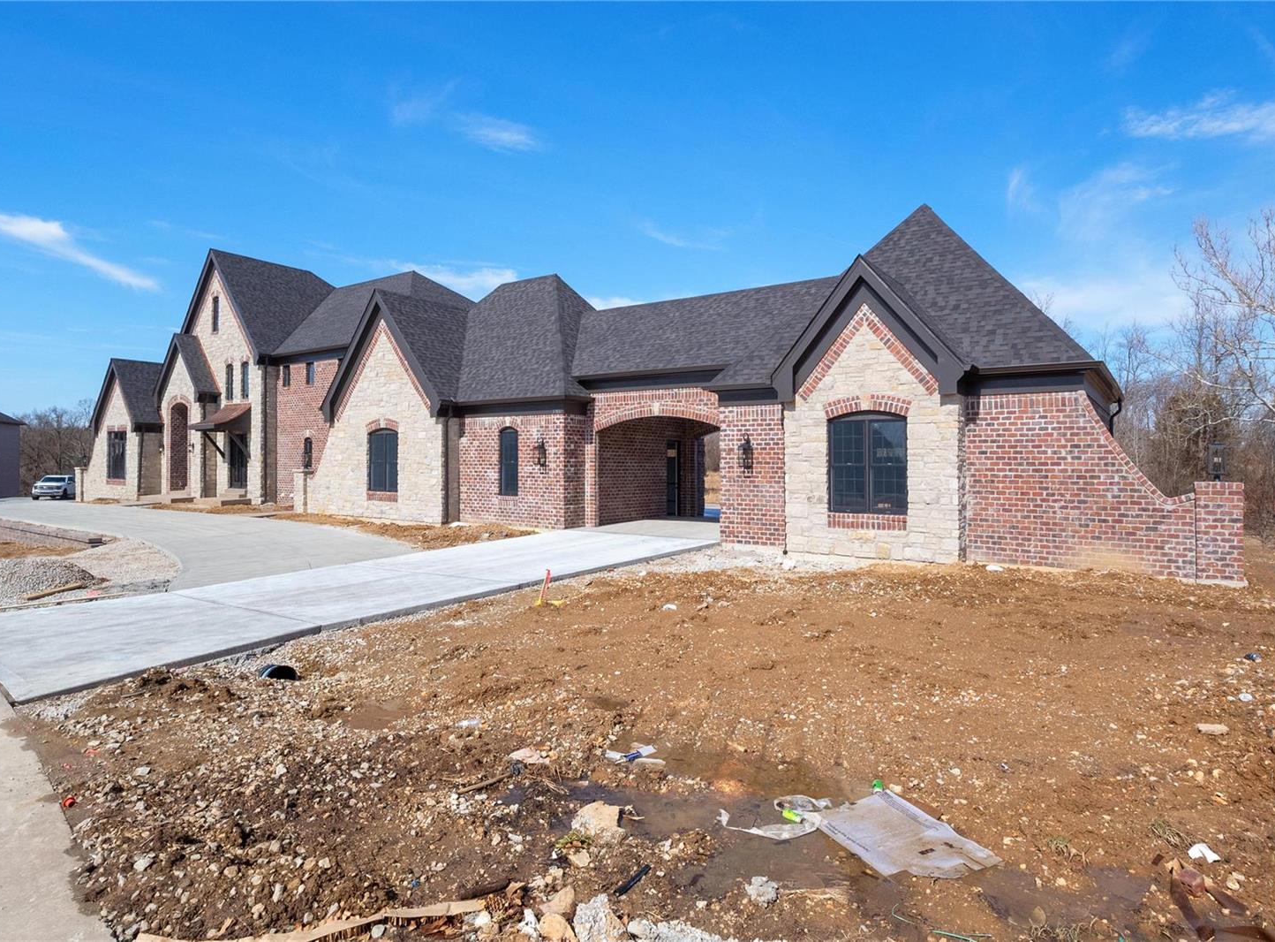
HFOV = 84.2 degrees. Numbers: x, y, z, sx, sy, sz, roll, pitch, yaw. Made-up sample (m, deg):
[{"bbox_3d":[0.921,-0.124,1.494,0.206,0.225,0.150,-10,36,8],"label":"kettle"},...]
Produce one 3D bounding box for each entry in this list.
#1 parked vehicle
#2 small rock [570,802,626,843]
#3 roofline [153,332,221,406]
[{"bbox_3d":[-45.800,1.270,56.200,2.030,1.930,5.800,0,0,-24],"label":"parked vehicle"},{"bbox_3d":[-0.194,1.765,3.550,0.270,0.120,0.200,0,0,0],"label":"small rock"},{"bbox_3d":[-20.400,-4.550,32.000,3.650,3.200,1.150,0,0,31],"label":"roofline"}]

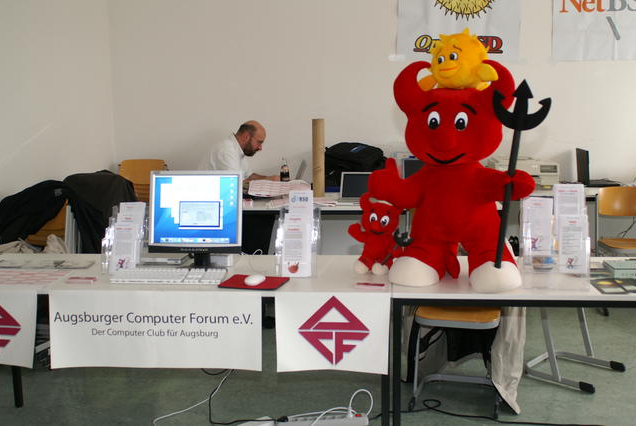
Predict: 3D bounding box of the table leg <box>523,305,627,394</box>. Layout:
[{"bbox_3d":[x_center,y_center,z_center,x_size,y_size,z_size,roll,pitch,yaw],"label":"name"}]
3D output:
[{"bbox_3d":[1.374,0.632,3.966,0.400,0.440,0.410,-9,12,-43],"label":"table leg"}]

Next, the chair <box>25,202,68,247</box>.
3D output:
[{"bbox_3d":[-1.738,0.271,4.468,0.430,0.850,0.500,0,7,5],"label":"chair"}]

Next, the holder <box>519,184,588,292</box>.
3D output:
[{"bbox_3d":[0.891,0.091,2.845,0.245,0.370,0.160,0,8,6],"label":"holder"}]

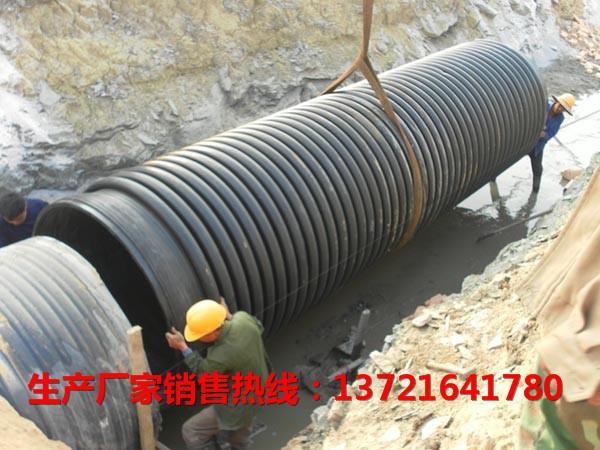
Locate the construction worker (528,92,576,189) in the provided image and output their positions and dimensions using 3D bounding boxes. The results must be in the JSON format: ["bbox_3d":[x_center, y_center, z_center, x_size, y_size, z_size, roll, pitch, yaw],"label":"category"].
[{"bbox_3d":[3.323,-1.083,9.150,0.650,1.480,0.600,16,31,26],"label":"construction worker"}]

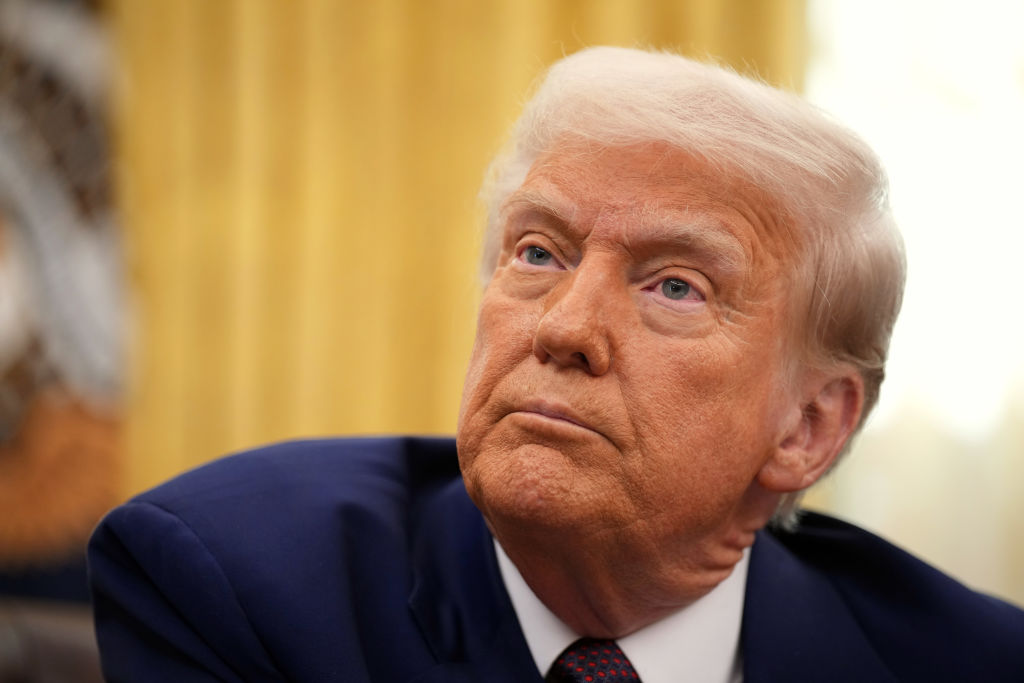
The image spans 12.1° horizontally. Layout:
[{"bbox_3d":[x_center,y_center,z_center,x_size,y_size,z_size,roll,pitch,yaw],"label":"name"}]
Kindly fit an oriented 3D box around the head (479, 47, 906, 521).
[{"bbox_3d":[0.065,-0.006,2.140,0.182,0.247,0.222,12,-14,23],"label":"head"}]

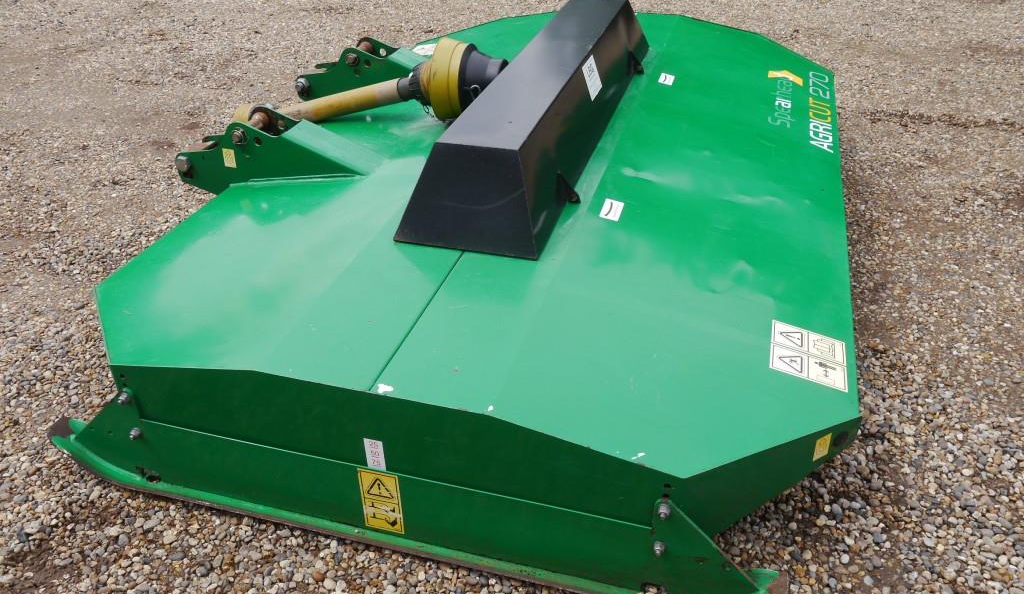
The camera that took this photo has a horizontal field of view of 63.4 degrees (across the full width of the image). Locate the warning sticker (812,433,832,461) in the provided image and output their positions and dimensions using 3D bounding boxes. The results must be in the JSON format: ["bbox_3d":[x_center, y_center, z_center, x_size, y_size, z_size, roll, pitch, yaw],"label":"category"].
[{"bbox_3d":[0.622,0.301,1.656,0.040,0.061,0.002,-17,36,-22],"label":"warning sticker"}]

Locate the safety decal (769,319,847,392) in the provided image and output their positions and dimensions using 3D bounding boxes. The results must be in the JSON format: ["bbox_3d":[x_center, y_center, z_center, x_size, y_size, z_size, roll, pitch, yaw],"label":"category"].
[{"bbox_3d":[0.648,0.127,1.808,0.164,0.002,0.181,16,36,9],"label":"safety decal"}]

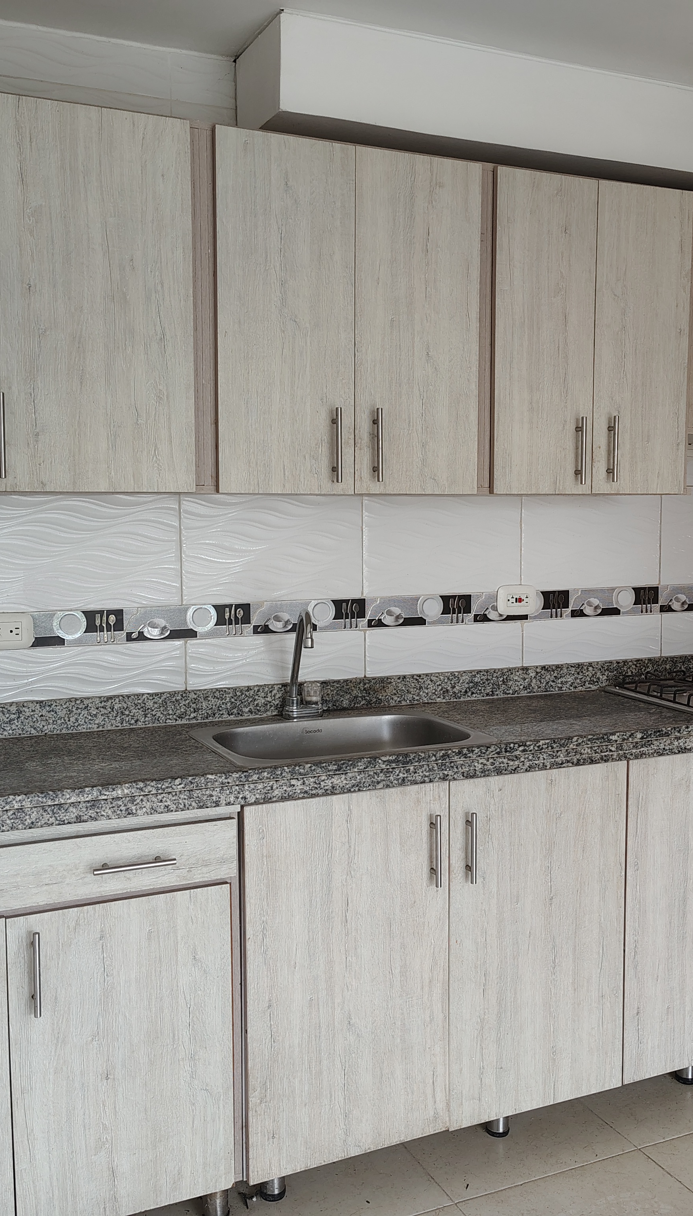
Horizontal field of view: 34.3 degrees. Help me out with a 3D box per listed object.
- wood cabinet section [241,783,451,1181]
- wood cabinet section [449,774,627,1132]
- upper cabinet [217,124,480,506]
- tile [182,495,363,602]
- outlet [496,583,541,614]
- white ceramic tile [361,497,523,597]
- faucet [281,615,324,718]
[{"bbox_3d":[-0.090,0.705,2.434,0.434,0.736,0.500,-3,6,-24],"label":"wood cabinet section"},{"bbox_3d":[0.309,0.687,2.613,0.443,0.736,0.500,-3,6,-24],"label":"wood cabinet section"},{"bbox_3d":[-0.046,-0.589,2.420,0.600,0.684,0.360,-3,6,-24],"label":"upper cabinet"},{"bbox_3d":[-0.169,-0.152,2.609,0.446,0.267,0.010,-3,6,-24],"label":"tile"},{"bbox_3d":[0.444,-0.020,2.883,0.118,0.078,0.015,-3,6,-24],"label":"outlet"},{"bbox_3d":[0.242,-0.170,2.792,0.446,0.267,0.010,-3,6,-24],"label":"white ceramic tile"},{"bbox_3d":[-0.087,0.127,2.520,0.095,0.256,0.145,-3,6,-24],"label":"faucet"}]

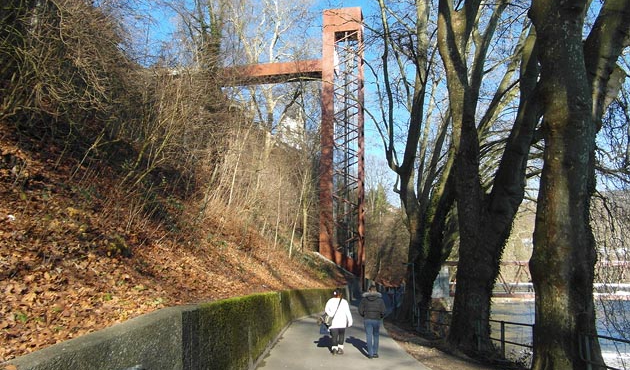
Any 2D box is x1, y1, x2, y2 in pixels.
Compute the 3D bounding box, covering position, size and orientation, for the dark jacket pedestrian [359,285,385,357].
[{"bbox_3d":[1.400,3.329,10.355,0.620,1.716,0.400,0,-13,2],"label":"dark jacket pedestrian"}]

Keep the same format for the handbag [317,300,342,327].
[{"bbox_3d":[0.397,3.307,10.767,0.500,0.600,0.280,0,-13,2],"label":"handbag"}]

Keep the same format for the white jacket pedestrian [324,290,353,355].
[{"bbox_3d":[0.619,3.483,10.787,0.680,1.586,0.450,0,-13,2],"label":"white jacket pedestrian"}]

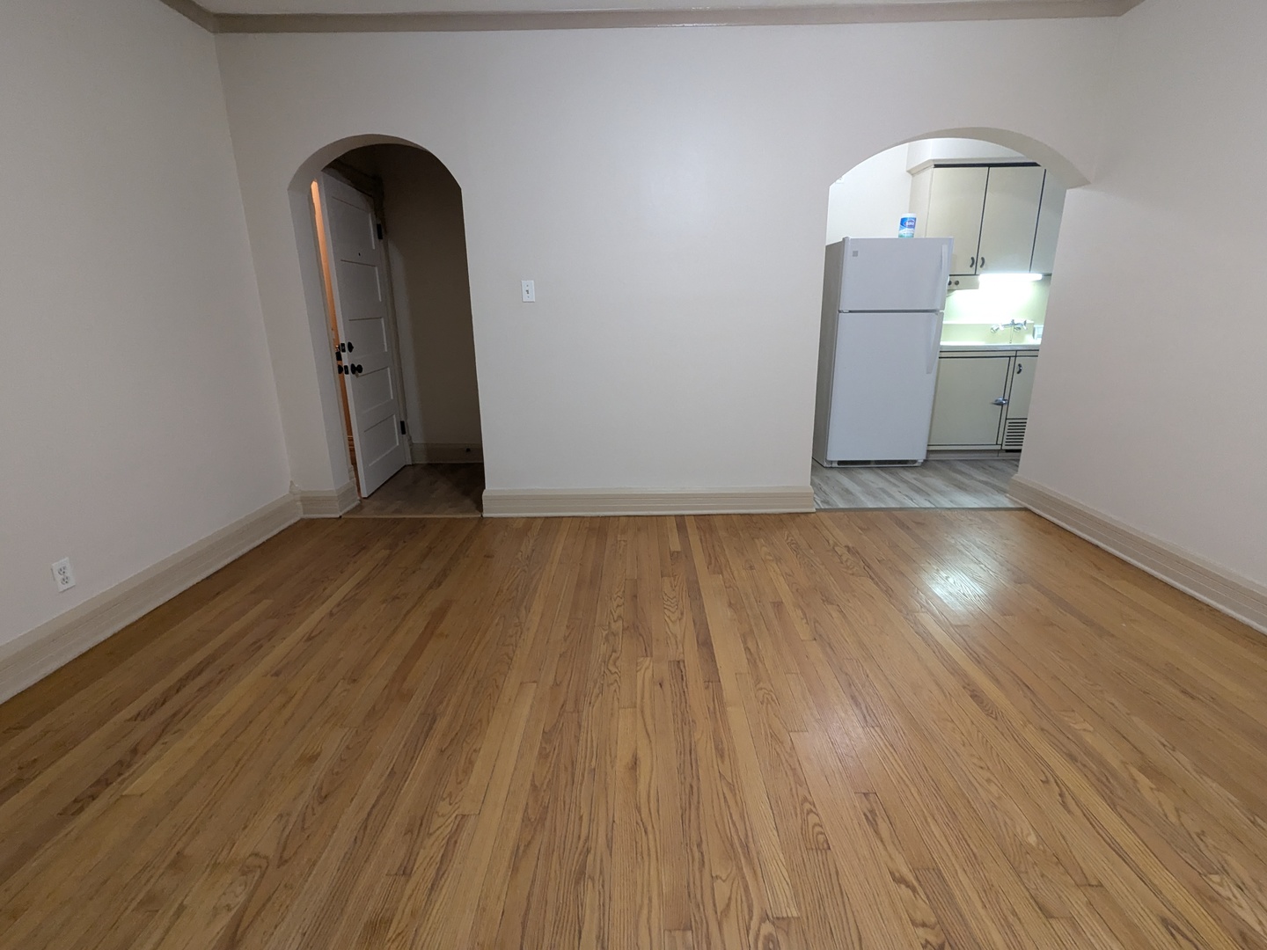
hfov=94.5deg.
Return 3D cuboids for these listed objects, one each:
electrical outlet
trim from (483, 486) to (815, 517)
[{"bbox_3d":[-2.113,0.373,2.179,0.008,0.114,0.070,-1,16,1],"label":"electrical outlet"},{"bbox_3d":[0.094,0.165,3.640,2.072,0.174,0.028,-1,16,0],"label":"trim"}]

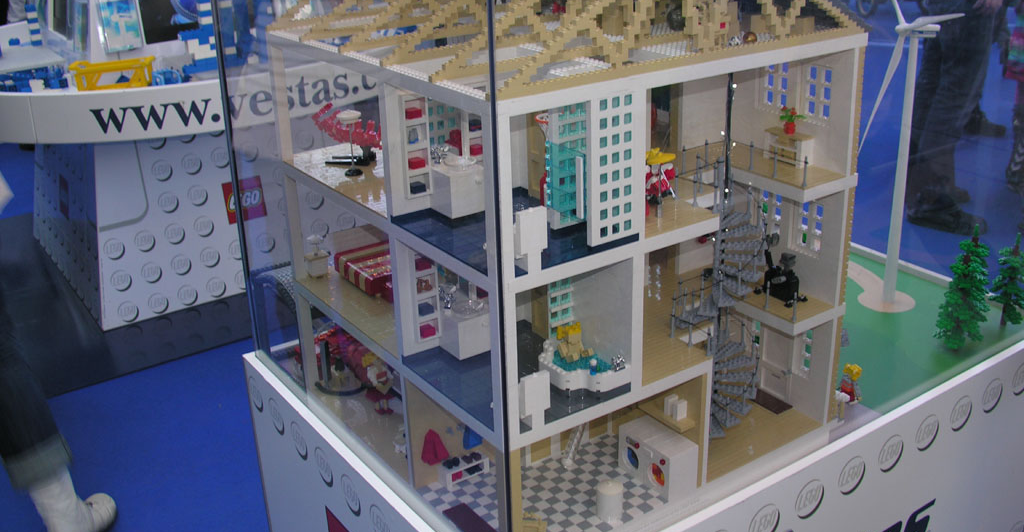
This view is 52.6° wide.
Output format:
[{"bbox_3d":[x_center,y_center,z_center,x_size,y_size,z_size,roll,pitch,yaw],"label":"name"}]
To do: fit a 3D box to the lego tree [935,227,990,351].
[{"bbox_3d":[0.702,0.037,1.600,0.078,0.207,0.078,-16,27,-31],"label":"lego tree"}]

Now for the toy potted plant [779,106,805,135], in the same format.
[{"bbox_3d":[0.355,-0.185,1.319,0.029,0.034,0.031,-2,23,1],"label":"toy potted plant"}]

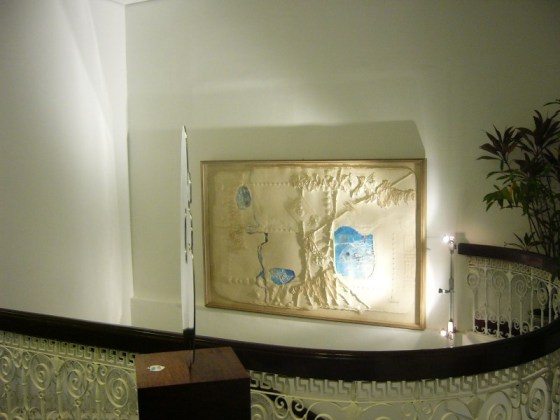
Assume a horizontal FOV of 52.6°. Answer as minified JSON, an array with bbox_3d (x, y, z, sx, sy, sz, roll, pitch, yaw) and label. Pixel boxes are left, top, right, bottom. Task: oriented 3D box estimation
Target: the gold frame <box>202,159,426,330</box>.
[{"bbox_3d":[0.264,0.292,5.575,2.310,1.550,0.080,1,6,23],"label":"gold frame"}]

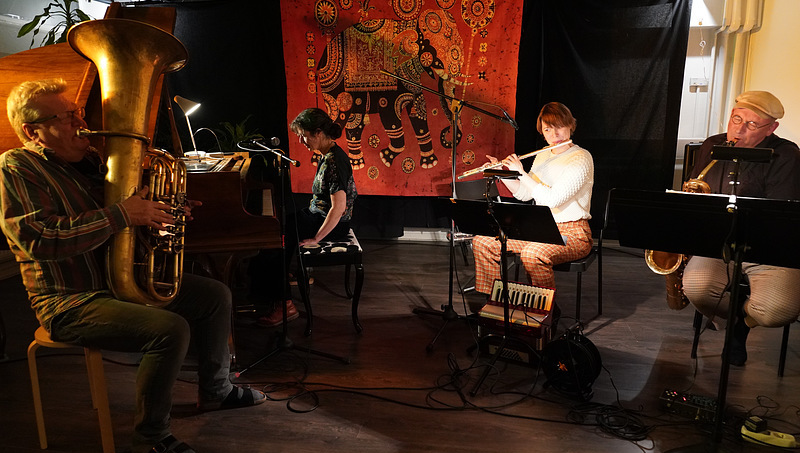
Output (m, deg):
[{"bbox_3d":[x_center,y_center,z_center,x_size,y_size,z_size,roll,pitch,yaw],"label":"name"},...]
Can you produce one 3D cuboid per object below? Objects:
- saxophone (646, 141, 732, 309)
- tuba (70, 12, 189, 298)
[{"bbox_3d":[1.360,-0.001,2.496,0.380,0.800,0.200,10,4,-43],"label":"saxophone"},{"bbox_3d":[-0.965,-0.205,1.974,0.430,1.030,0.420,5,10,-1],"label":"tuba"}]

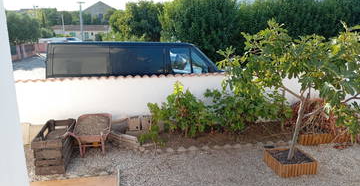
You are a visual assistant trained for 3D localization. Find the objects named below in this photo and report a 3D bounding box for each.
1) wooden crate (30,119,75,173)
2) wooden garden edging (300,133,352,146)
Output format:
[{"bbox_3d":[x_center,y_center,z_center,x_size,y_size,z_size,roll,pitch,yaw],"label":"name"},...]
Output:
[{"bbox_3d":[-2.687,1.133,6.151,0.590,0.725,1.305,-2,14,-9],"label":"wooden crate"},{"bbox_3d":[3.659,1.153,7.104,1.334,0.251,0.097,-1,14,-6],"label":"wooden garden edging"}]

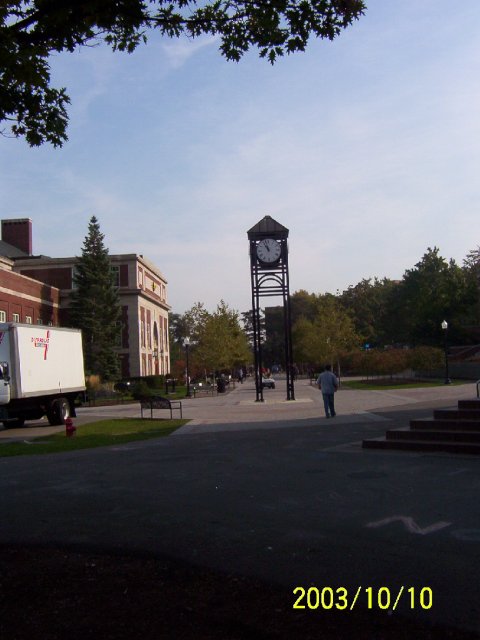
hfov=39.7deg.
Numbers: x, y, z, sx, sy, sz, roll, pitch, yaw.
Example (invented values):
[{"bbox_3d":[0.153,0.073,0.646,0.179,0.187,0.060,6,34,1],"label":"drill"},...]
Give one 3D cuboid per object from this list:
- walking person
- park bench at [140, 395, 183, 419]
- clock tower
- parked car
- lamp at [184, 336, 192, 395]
[{"bbox_3d":[2.915,2.376,22.125,0.640,1.730,0.400,-2,-4,3],"label":"walking person"},{"bbox_3d":[-2.880,3.215,24.475,1.500,0.830,0.620,-5,-5,36],"label":"park bench"},{"bbox_3d":[1.687,-0.555,35.341,2.100,9.600,2.100,-2,-4,3],"label":"clock tower"},{"bbox_3d":[2.199,5.011,56.039,1.650,1.500,3.700,-2,-4,2],"label":"parked car"},{"bbox_3d":[-3.537,3.124,44.892,0.450,4.050,0.450,-2,-4,0],"label":"lamp"}]

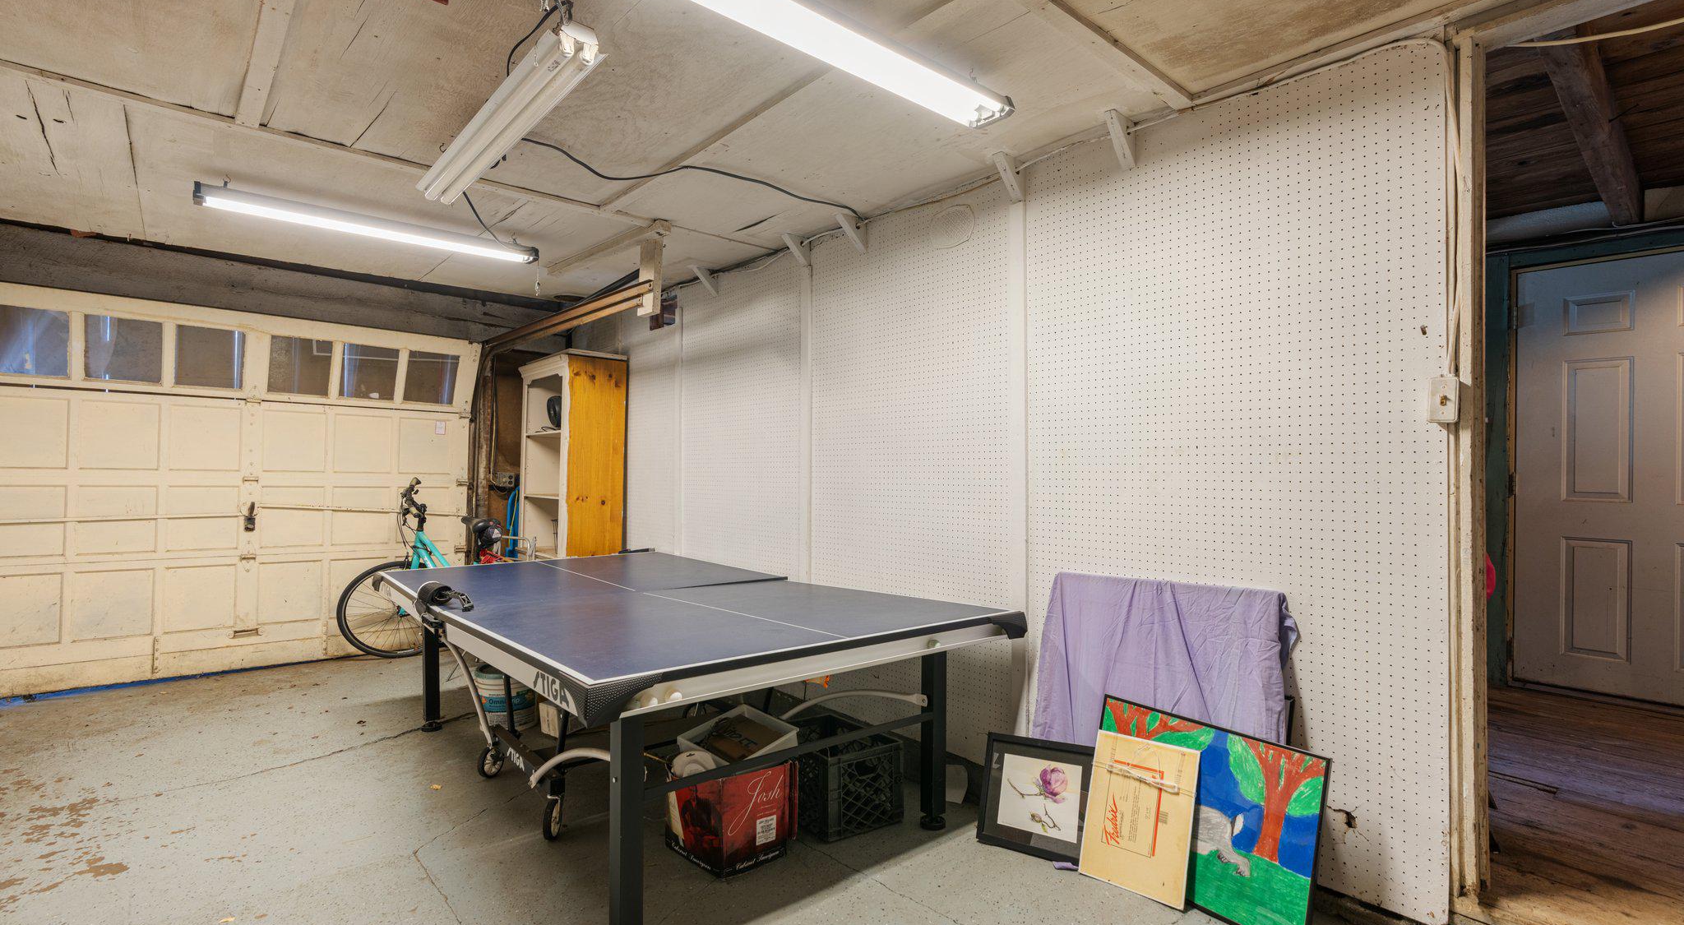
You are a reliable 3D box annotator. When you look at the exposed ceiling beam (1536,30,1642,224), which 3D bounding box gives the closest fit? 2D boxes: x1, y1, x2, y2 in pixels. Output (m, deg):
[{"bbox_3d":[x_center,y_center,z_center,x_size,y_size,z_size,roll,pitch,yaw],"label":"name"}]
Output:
[{"bbox_3d":[2.550,-1.120,2.505,2.300,0.140,0.085,0,-1,-41],"label":"exposed ceiling beam"}]

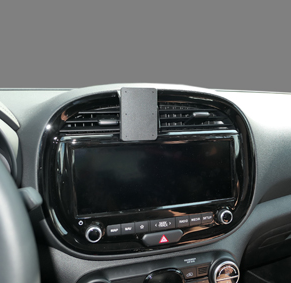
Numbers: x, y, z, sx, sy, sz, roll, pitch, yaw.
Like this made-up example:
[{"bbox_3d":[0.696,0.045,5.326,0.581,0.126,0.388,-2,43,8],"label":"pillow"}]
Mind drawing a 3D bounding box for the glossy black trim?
[{"bbox_3d":[0.020,0.044,0.432,0.345,0.248,0.060,-2,0,-17],"label":"glossy black trim"}]

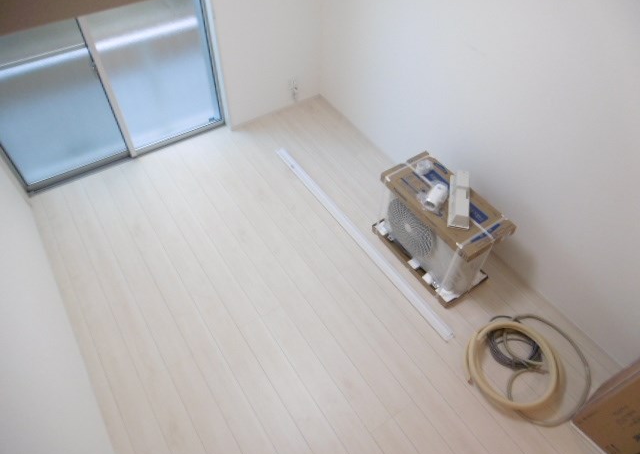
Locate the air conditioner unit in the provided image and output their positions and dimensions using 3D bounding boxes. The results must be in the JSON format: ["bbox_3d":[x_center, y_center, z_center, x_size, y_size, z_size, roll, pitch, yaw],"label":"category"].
[{"bbox_3d":[0.736,0.011,2.811,0.382,0.540,0.741,-27,56,-21],"label":"air conditioner unit"}]

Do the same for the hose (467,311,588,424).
[{"bbox_3d":[1.177,0.762,2.479,0.700,0.110,0.630,-27,56,-21],"label":"hose"}]

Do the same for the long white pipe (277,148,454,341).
[{"bbox_3d":[0.220,0.013,3.124,0.070,0.045,1.983,-26,56,-21],"label":"long white pipe"}]

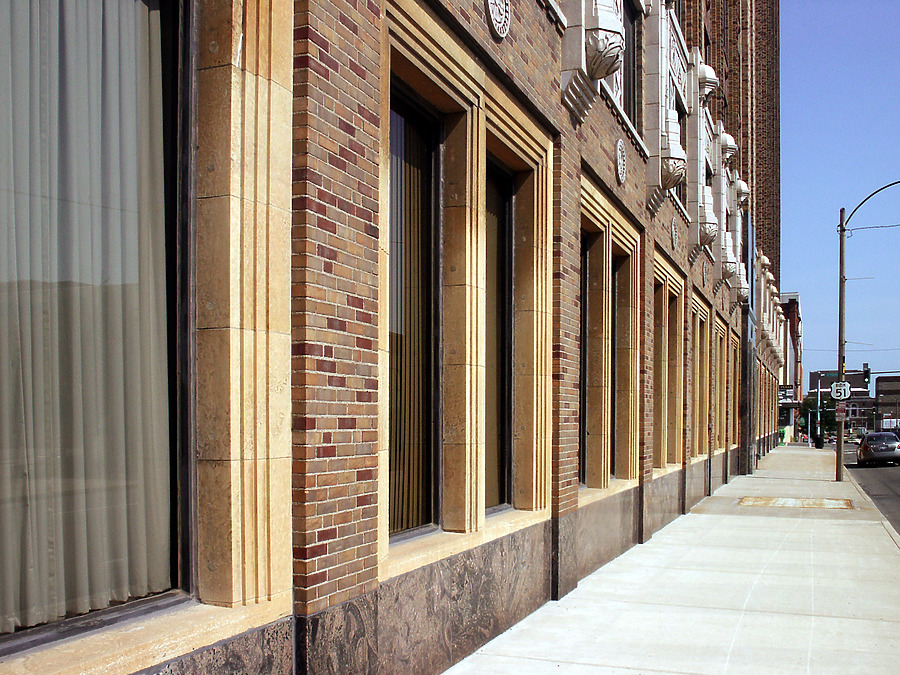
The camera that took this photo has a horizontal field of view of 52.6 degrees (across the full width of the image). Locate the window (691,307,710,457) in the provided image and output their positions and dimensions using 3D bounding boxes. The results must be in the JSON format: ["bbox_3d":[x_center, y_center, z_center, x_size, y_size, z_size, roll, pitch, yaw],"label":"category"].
[{"bbox_3d":[5.281,1.016,20.104,0.200,3.200,3.400,-2,-5,22],"label":"window"}]

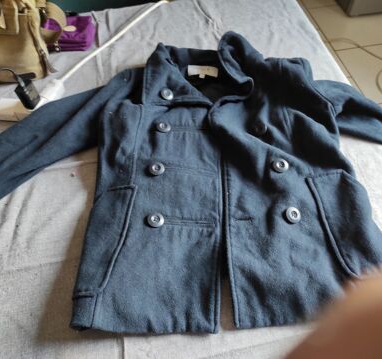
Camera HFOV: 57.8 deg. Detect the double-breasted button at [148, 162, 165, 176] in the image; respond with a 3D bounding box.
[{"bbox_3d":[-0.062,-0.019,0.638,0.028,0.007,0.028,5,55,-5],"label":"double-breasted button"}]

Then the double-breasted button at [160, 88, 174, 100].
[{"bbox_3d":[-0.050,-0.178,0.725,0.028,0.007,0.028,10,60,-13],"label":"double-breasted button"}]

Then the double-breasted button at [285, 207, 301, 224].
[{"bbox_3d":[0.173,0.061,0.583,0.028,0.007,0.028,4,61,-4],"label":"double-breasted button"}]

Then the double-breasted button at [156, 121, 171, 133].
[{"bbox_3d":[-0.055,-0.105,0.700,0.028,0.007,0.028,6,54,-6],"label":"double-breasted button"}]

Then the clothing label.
[{"bbox_3d":[0.030,-0.255,0.820,0.072,0.006,0.033,3,76,0],"label":"clothing label"}]

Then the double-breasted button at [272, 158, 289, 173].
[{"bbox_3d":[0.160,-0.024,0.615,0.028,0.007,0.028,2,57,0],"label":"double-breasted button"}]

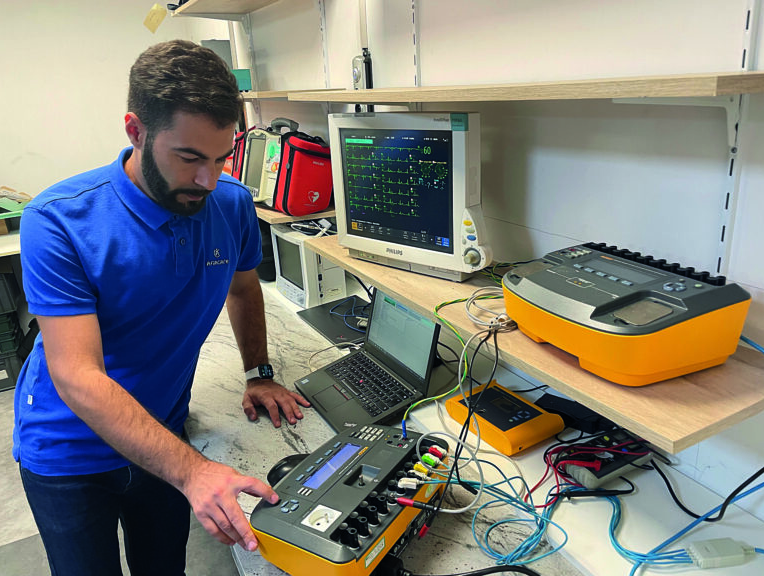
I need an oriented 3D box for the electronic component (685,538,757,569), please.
[{"bbox_3d":[0.510,0.397,0.866,0.089,0.018,0.036,-5,19,-2],"label":"electronic component"}]

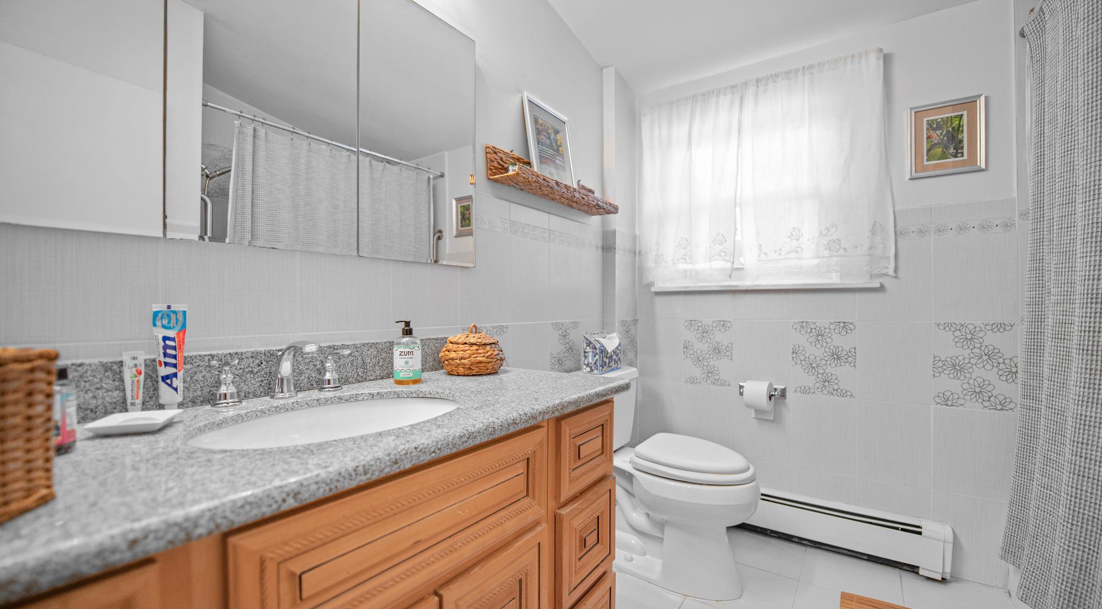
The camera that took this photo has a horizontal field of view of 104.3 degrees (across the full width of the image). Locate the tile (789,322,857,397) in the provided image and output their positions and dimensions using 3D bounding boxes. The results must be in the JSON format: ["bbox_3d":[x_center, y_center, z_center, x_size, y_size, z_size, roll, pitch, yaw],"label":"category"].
[{"bbox_3d":[1.233,0.245,1.946,0.250,0.341,0.010,-1,-1,32],"label":"tile"}]

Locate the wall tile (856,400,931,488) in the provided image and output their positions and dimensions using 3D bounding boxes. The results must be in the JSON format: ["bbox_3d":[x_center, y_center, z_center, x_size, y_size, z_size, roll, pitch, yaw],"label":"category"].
[{"bbox_3d":[1.409,0.569,1.764,0.245,0.331,0.010,-1,-1,34],"label":"wall tile"}]

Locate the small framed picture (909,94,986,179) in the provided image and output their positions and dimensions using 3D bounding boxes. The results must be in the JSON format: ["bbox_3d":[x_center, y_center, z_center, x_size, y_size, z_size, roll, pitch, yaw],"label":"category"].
[{"bbox_3d":[1.582,-0.665,1.716,0.226,0.294,0.020,-1,-1,32],"label":"small framed picture"}]

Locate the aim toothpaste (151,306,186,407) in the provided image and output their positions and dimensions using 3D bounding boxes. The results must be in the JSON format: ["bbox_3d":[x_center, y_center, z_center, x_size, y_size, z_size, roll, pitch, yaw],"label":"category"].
[{"bbox_3d":[-0.677,0.097,0.761,0.034,0.188,0.049,-1,-1,44],"label":"aim toothpaste"}]

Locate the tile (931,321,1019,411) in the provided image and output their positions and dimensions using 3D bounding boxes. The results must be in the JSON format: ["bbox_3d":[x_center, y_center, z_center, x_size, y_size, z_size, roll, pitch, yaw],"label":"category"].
[{"bbox_3d":[1.611,0.238,1.633,0.242,0.332,0.010,0,0,32],"label":"tile"}]

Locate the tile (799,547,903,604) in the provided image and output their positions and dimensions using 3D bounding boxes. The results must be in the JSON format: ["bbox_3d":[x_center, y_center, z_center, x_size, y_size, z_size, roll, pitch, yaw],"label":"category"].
[{"bbox_3d":[1.178,1.060,1.692,0.331,0.010,0.331,-1,-1,34],"label":"tile"}]

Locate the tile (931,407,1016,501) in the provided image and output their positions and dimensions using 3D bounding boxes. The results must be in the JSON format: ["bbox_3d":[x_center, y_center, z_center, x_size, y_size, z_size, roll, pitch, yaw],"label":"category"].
[{"bbox_3d":[1.606,0.564,1.630,0.240,0.330,0.010,-1,-1,34],"label":"tile"}]

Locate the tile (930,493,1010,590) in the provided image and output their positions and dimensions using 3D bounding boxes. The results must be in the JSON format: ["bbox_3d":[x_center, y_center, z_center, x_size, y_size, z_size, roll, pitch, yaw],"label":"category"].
[{"bbox_3d":[1.611,0.903,1.633,0.242,0.332,0.010,0,0,32],"label":"tile"}]

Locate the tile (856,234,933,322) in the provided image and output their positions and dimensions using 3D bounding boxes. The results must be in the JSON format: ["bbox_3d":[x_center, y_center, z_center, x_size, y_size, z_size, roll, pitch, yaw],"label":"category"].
[{"bbox_3d":[1.444,-0.100,1.815,0.250,0.346,0.010,-1,-1,32],"label":"tile"}]

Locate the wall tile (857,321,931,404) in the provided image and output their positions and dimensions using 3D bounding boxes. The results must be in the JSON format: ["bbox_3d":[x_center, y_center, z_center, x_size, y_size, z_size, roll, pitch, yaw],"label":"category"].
[{"bbox_3d":[1.405,0.238,1.759,0.242,0.332,0.010,0,0,32],"label":"wall tile"}]

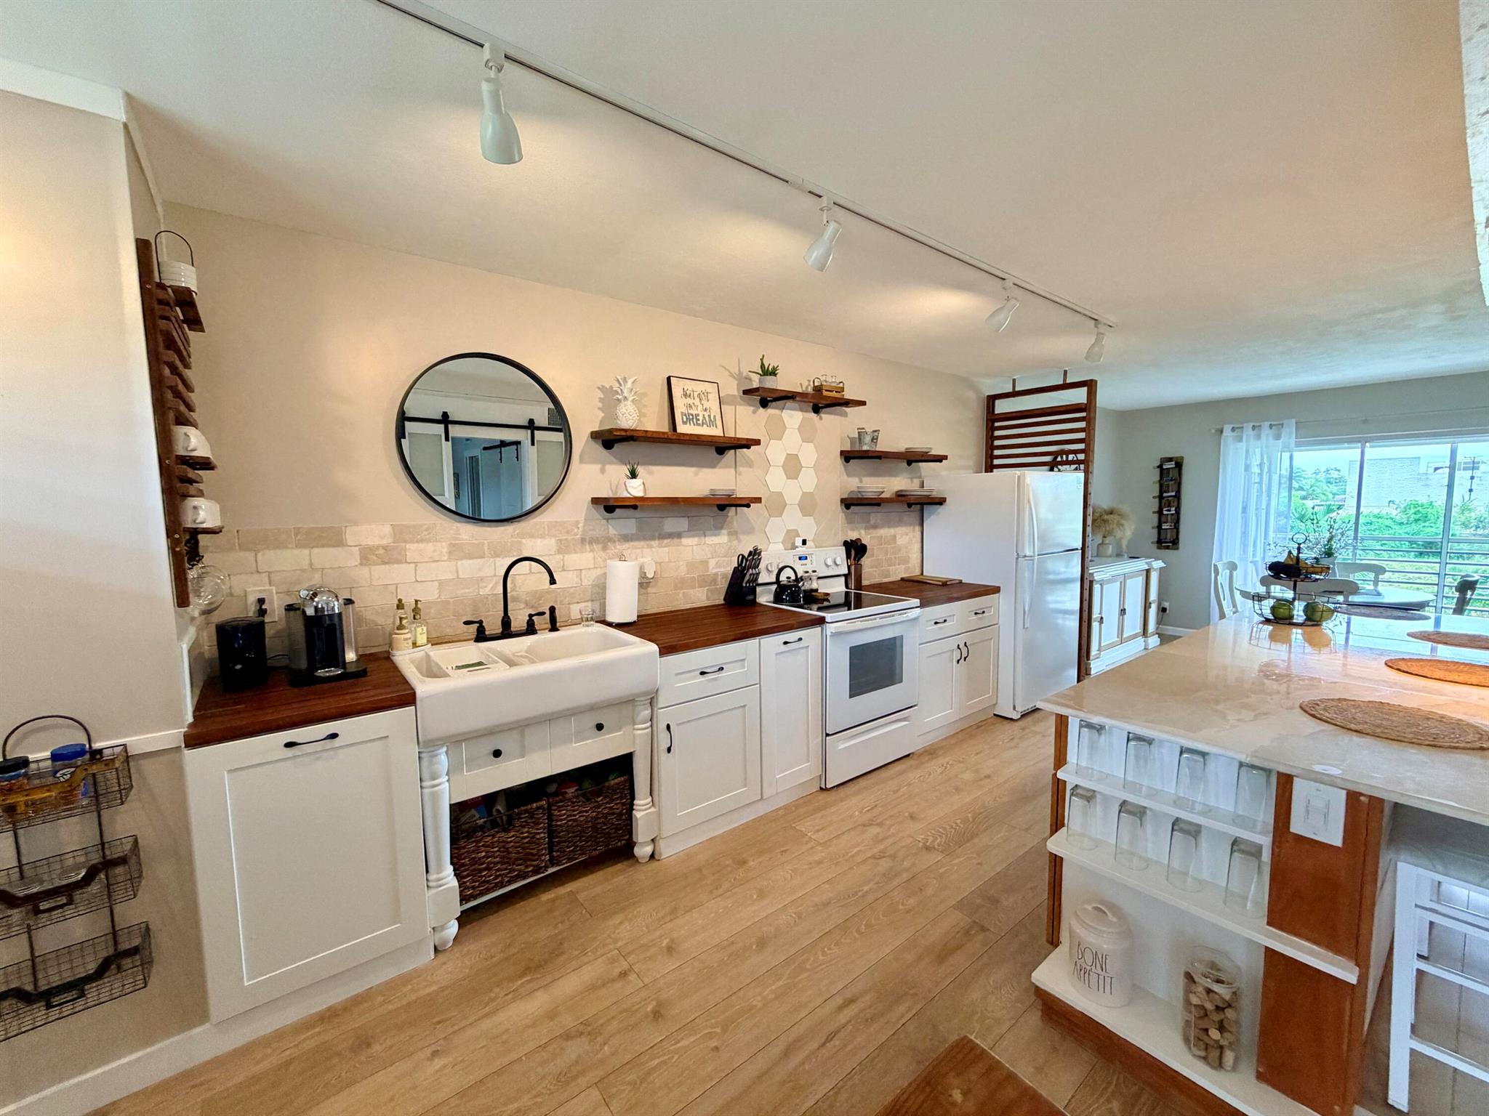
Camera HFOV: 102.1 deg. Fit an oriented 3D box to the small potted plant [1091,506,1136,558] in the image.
[{"bbox_3d":[3.687,-0.263,6.050,0.420,0.530,0.380,-5,7,-38],"label":"small potted plant"}]

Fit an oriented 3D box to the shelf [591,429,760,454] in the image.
[{"bbox_3d":[-0.327,-0.590,3.102,0.880,0.080,0.215,-5,6,-38],"label":"shelf"}]

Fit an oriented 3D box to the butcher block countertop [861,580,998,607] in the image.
[{"bbox_3d":[1.188,0.217,4.060,0.905,0.045,0.660,-5,7,-38],"label":"butcher block countertop"}]

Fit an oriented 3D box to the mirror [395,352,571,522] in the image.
[{"bbox_3d":[-1.101,-0.514,2.613,0.722,0.720,0.032,-5,6,-38],"label":"mirror"}]

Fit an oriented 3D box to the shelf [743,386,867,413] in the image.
[{"bbox_3d":[0.384,-0.939,3.654,0.890,0.083,0.190,-5,6,-38],"label":"shelf"}]

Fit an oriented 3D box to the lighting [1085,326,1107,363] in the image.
[{"bbox_3d":[1.894,-1.161,3.256,0.110,0.200,0.085,3,6,34],"label":"lighting"}]

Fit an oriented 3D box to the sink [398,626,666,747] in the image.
[{"bbox_3d":[-0.879,0.462,2.429,0.886,0.195,0.635,-5,7,-38],"label":"sink"}]

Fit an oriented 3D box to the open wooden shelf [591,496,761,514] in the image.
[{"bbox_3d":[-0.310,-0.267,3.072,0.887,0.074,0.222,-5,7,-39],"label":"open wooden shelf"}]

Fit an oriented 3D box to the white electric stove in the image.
[{"bbox_3d":[0.544,0.573,3.543,0.760,1.205,0.690,-5,6,-38],"label":"white electric stove"}]

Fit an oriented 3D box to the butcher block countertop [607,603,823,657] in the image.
[{"bbox_3d":[-0.162,0.329,3.003,0.960,0.045,0.670,-5,7,-38],"label":"butcher block countertop"}]

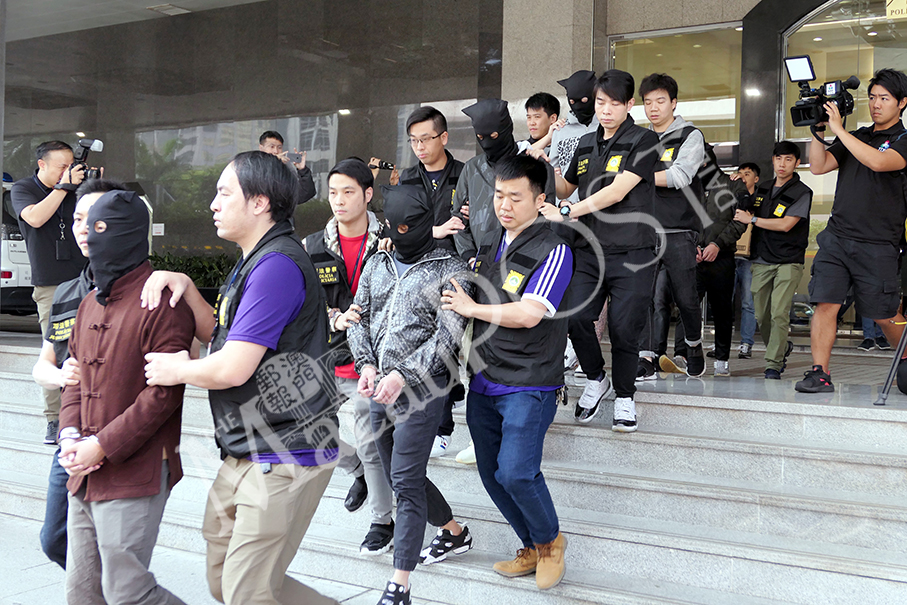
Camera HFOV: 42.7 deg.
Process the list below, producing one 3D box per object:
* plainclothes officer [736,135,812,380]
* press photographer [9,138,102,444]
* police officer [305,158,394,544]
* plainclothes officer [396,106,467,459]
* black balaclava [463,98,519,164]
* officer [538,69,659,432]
[{"bbox_3d":[2.271,-0.297,8.200,0.520,1.700,0.480,2,2,36],"label":"plainclothes officer"},{"bbox_3d":[-2.259,-0.068,6.580,0.520,1.710,0.500,2,1,34],"label":"press photographer"},{"bbox_3d":[-0.452,0.235,5.040,0.500,1.710,0.480,1,2,23],"label":"police officer"},{"bbox_3d":[-0.096,-0.096,5.580,0.500,1.700,0.420,1,2,18],"label":"plainclothes officer"},{"bbox_3d":[0.175,-0.797,5.400,0.220,0.290,0.230,2,9,22],"label":"black balaclava"},{"bbox_3d":[0.698,-0.244,5.430,0.550,1.710,0.470,2,2,31],"label":"officer"}]

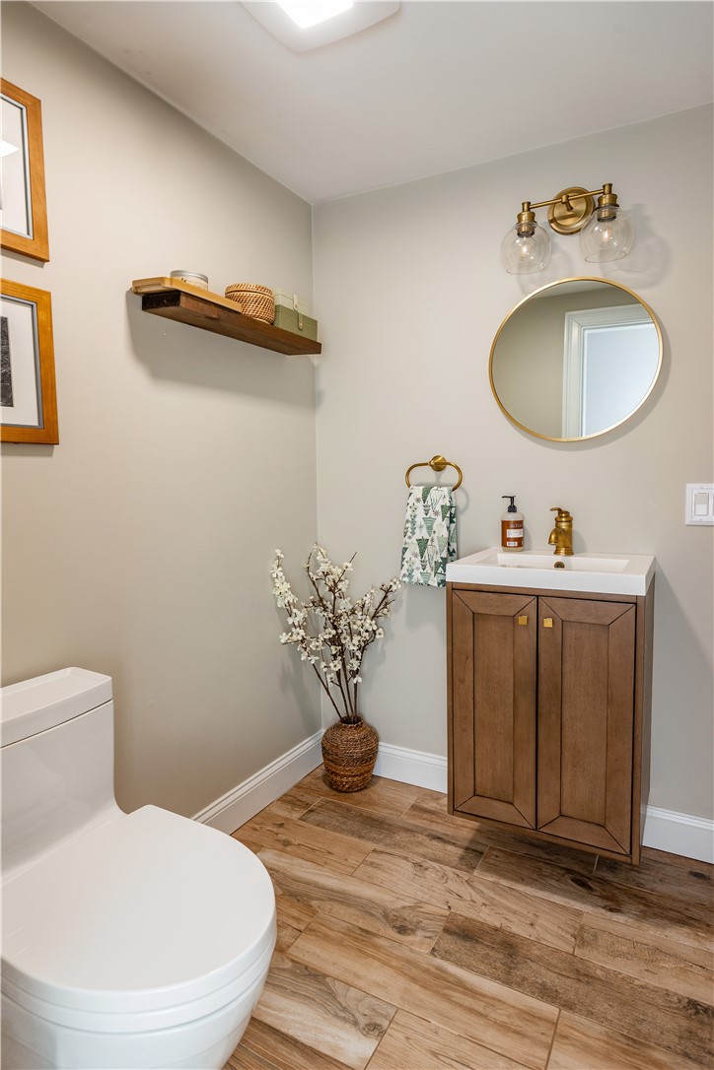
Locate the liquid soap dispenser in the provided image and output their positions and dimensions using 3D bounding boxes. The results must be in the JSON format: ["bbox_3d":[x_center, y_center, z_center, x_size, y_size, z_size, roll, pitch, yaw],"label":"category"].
[{"bbox_3d":[0.518,-0.035,1.784,0.068,0.186,0.066,0,5,16],"label":"liquid soap dispenser"}]

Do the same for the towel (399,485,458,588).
[{"bbox_3d":[0.258,0.003,1.938,0.225,0.375,0.070,1,5,31],"label":"towel"}]

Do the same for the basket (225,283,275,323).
[{"bbox_3d":[-0.340,-0.729,1.729,0.152,0.102,0.152,-1,5,0],"label":"basket"}]

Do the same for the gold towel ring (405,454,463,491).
[{"bbox_3d":[0.279,-0.220,1.911,0.220,0.132,0.075,1,5,31],"label":"gold towel ring"}]

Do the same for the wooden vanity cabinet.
[{"bbox_3d":[0.583,0.464,1.596,0.500,0.684,0.401,1,5,31],"label":"wooden vanity cabinet"}]

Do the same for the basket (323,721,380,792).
[{"bbox_3d":[-0.024,0.845,2.082,0.222,0.248,0.222,-1,5,0],"label":"basket"}]

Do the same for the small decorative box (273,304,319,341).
[{"bbox_3d":[-0.249,-0.726,1.864,0.125,0.074,0.205,1,5,30],"label":"small decorative box"}]

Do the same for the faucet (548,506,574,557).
[{"bbox_3d":[0.622,-0.009,1.631,0.062,0.152,0.165,1,5,31],"label":"faucet"}]

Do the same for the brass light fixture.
[{"bbox_3d":[0.613,-0.927,1.584,0.370,0.270,0.172,1,5,31],"label":"brass light fixture"}]

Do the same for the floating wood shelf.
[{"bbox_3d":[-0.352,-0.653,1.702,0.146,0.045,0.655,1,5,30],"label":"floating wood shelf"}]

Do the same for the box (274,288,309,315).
[{"bbox_3d":[-0.254,-0.789,1.867,0.095,0.060,0.155,1,5,30],"label":"box"}]

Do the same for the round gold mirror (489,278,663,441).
[{"bbox_3d":[0.668,-0.546,1.671,0.505,0.505,0.030,1,5,31],"label":"round gold mirror"}]

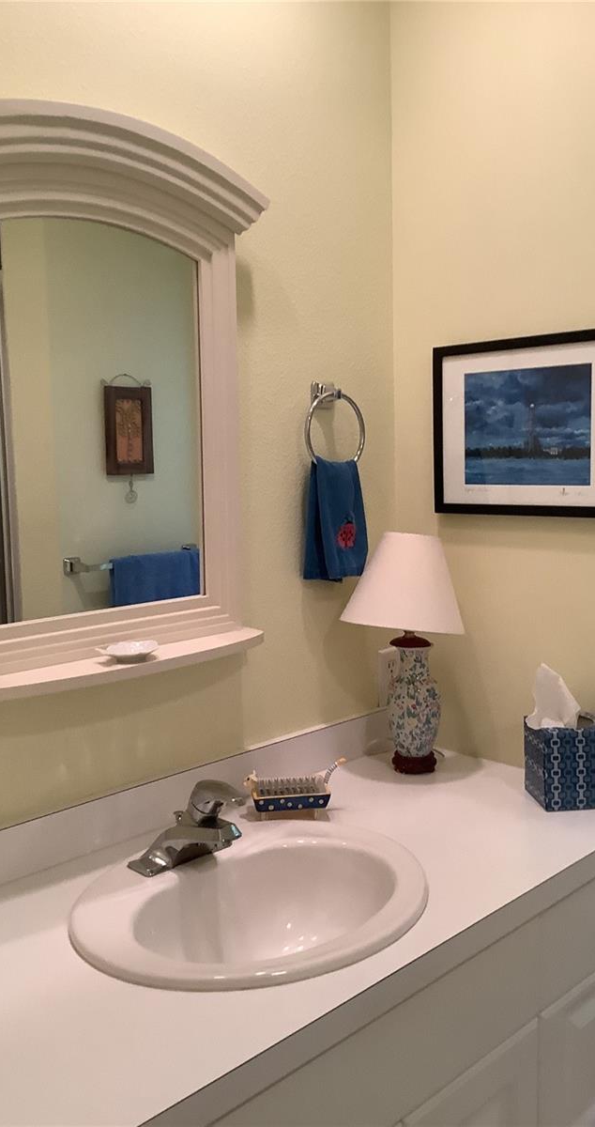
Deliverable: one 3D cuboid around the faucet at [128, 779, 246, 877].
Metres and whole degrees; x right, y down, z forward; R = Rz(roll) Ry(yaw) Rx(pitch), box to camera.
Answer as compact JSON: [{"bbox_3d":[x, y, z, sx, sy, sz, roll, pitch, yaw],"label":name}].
[{"bbox_3d":[-0.122,0.357,1.387,0.167,0.122,0.158,5,9,44],"label":"faucet"}]

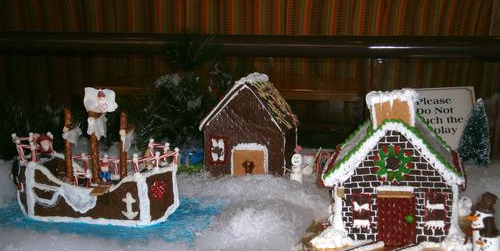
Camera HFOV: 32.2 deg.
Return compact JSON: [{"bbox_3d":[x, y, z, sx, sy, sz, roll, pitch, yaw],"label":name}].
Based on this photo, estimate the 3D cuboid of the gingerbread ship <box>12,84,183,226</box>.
[{"bbox_3d":[-0.297,0.049,1.636,0.330,0.234,0.150,1,8,9],"label":"gingerbread ship"}]

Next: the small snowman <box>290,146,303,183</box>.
[{"bbox_3d":[0.100,0.085,1.870,0.027,0.078,0.026,0,8,3],"label":"small snowman"}]

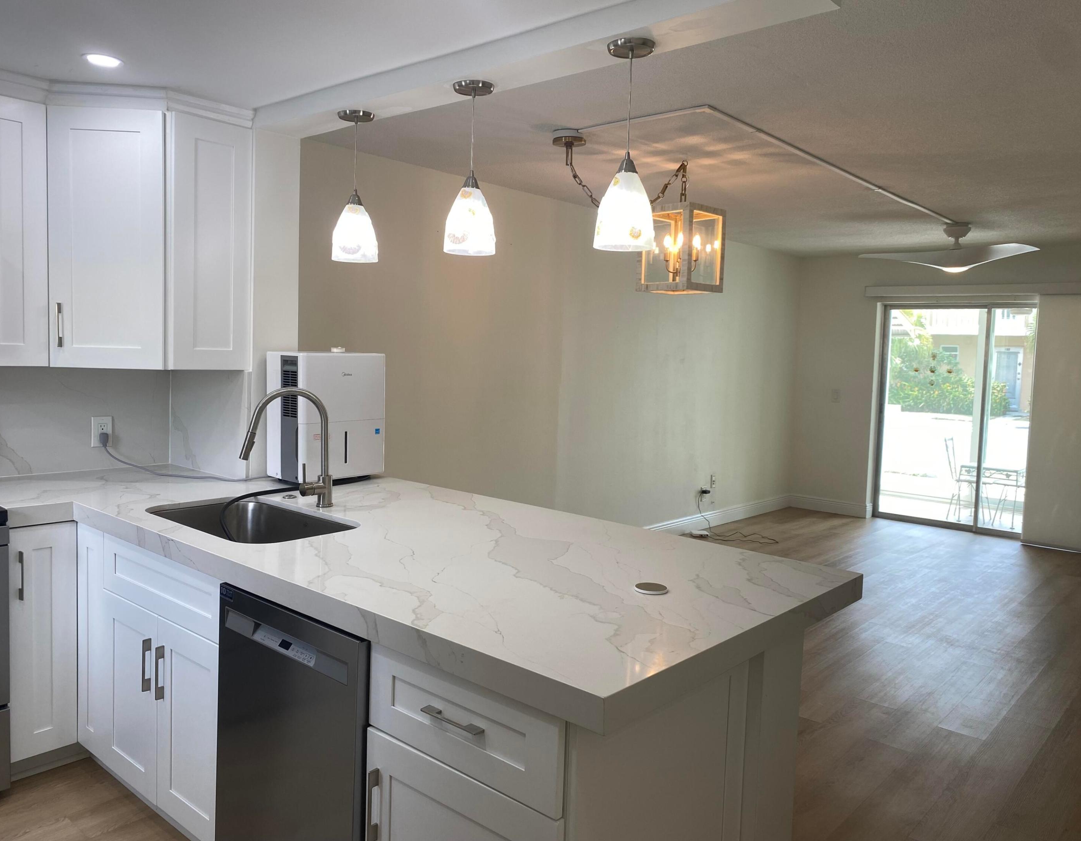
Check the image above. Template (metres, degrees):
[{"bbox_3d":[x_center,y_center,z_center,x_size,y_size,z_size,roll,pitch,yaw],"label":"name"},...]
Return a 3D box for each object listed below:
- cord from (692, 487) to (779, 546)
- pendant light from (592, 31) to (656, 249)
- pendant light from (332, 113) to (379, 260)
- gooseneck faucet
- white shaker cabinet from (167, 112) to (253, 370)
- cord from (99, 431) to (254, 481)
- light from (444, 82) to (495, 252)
[{"bbox_3d":[1.588,0.764,6.806,0.665,0.365,0.470,6,6,41],"label":"cord"},{"bbox_3d":[0.219,-0.689,2.107,0.158,0.502,0.158,2,5,0],"label":"pendant light"},{"bbox_3d":[-0.622,-0.780,2.827,0.158,0.489,0.158,2,5,0],"label":"pendant light"},{"bbox_3d":[-0.805,0.086,2.693,0.298,0.385,0.075,-1,5,-33],"label":"gooseneck faucet"},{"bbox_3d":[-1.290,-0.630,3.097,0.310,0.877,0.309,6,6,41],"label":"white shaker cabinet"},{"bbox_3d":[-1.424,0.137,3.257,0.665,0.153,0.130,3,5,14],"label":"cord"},{"bbox_3d":[-0.201,-0.738,2.473,0.158,0.489,0.158,2,5,0],"label":"light"}]

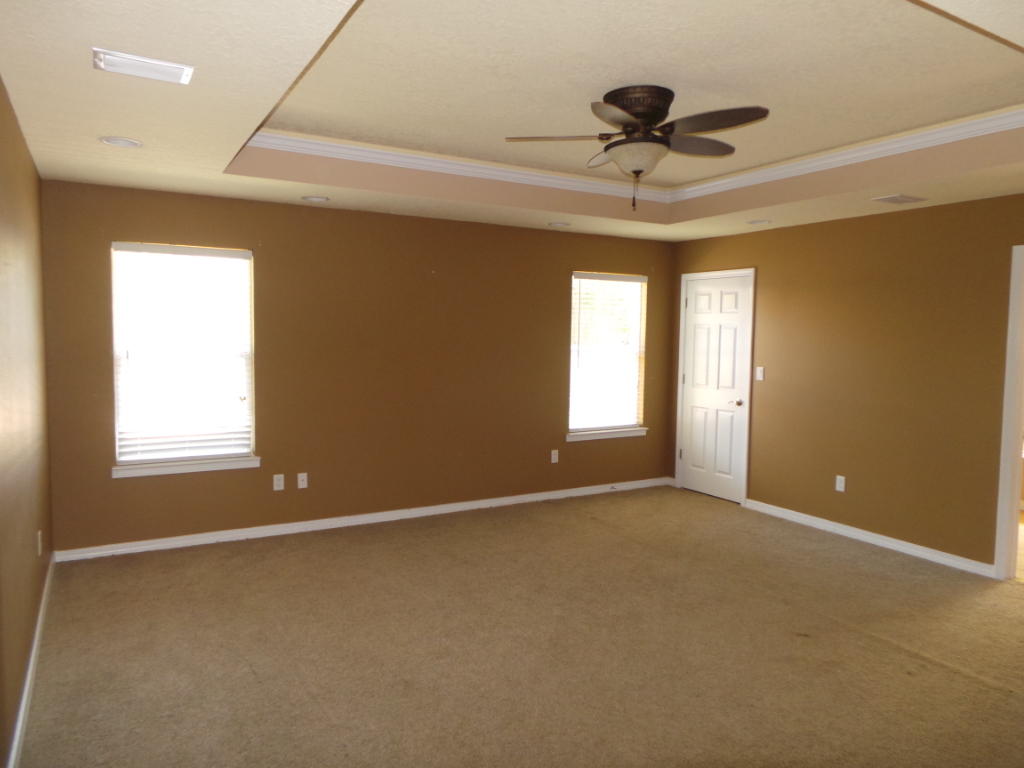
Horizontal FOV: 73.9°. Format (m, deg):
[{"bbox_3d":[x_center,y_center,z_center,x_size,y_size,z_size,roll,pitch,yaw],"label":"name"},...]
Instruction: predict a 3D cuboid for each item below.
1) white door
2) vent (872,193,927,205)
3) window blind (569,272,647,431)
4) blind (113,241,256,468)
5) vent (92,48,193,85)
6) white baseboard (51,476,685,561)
[{"bbox_3d":[1.898,0.019,6.424,0.070,2.115,0.876,-2,5,-31],"label":"white door"},{"bbox_3d":[2.555,-1.203,4.481,0.315,0.020,0.205,-2,5,-31],"label":"vent"},{"bbox_3d":[0.928,-0.305,6.566,0.910,1.490,0.060,-2,5,-31],"label":"window blind"},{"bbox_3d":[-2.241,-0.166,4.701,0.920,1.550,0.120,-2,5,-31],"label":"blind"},{"bbox_3d":[-1.311,-1.116,2.420,0.307,0.020,0.195,-2,5,-31],"label":"vent"},{"bbox_3d":[-0.679,1.052,5.682,5.220,0.080,0.018,-2,5,-31],"label":"white baseboard"}]

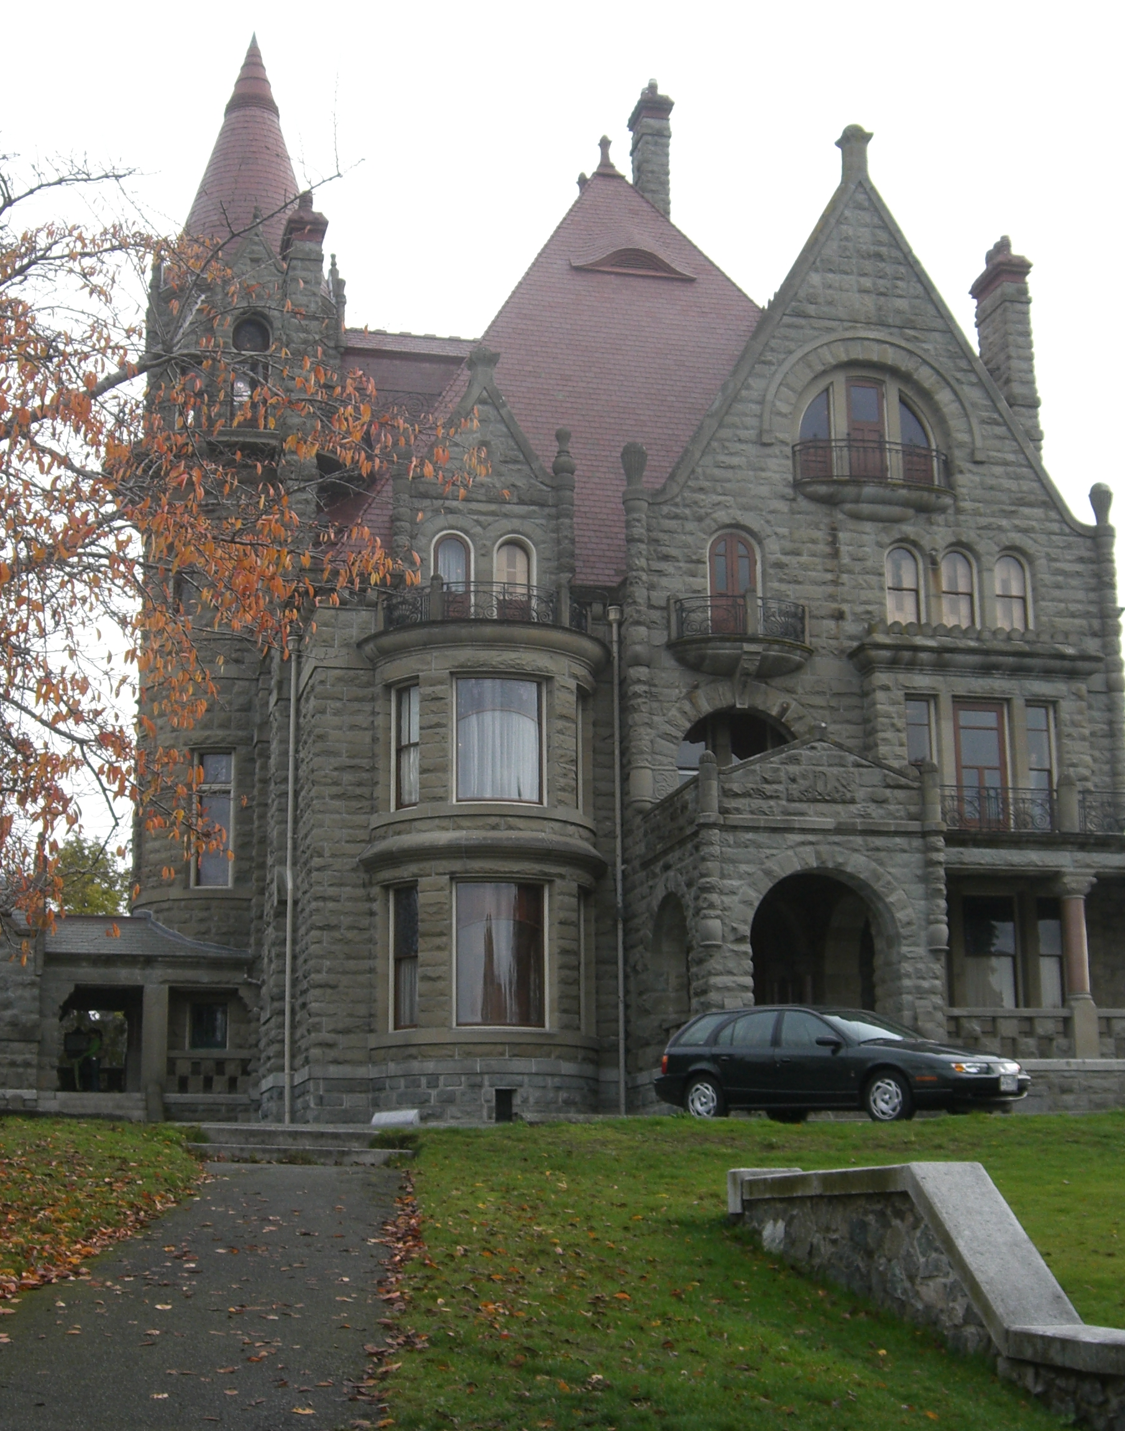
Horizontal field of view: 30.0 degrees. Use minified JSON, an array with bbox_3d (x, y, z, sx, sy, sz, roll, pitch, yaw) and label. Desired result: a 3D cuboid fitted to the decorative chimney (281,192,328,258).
[{"bbox_3d":[-5.534,-10.520,45.148,0.950,1.550,1.200,3,-12,-16],"label":"decorative chimney"}]

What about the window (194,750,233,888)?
[{"bbox_3d":[-7.572,2.242,45.330,0.920,3.050,0.300,0,-11,-2],"label":"window"}]

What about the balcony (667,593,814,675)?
[{"bbox_3d":[3.727,-1.599,42.375,3.100,1.700,0.850,3,-12,-16],"label":"balcony"}]

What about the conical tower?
[{"bbox_3d":[-7.525,-13.851,50.560,2.978,5.634,2.978,3,-13,-14],"label":"conical tower"}]

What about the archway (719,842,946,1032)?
[{"bbox_3d":[4.637,4.434,37.664,4.124,4.196,1.200,3,-13,-14],"label":"archway"}]

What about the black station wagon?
[{"bbox_3d":[3.110,3.980,23.700,4.490,1.390,1.700,-13,-18,43],"label":"black station wagon"}]

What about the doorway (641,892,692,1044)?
[{"bbox_3d":[2.340,5.035,39.310,0.700,3.302,2.662,3,-13,-14],"label":"doorway"}]

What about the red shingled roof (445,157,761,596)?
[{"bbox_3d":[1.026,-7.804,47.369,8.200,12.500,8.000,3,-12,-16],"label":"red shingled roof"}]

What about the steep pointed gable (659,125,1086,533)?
[{"bbox_3d":[6.593,-8.507,45.219,9.800,8.950,1.100,3,-12,-16],"label":"steep pointed gable"}]

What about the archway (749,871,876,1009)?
[{"bbox_3d":[4.482,4.546,37.438,2.620,3.379,0.800,3,-13,-14],"label":"archway"}]

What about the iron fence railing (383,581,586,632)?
[{"bbox_3d":[-1.279,-1.823,38.241,3.800,0.950,1.900,3,-12,-16],"label":"iron fence railing"}]

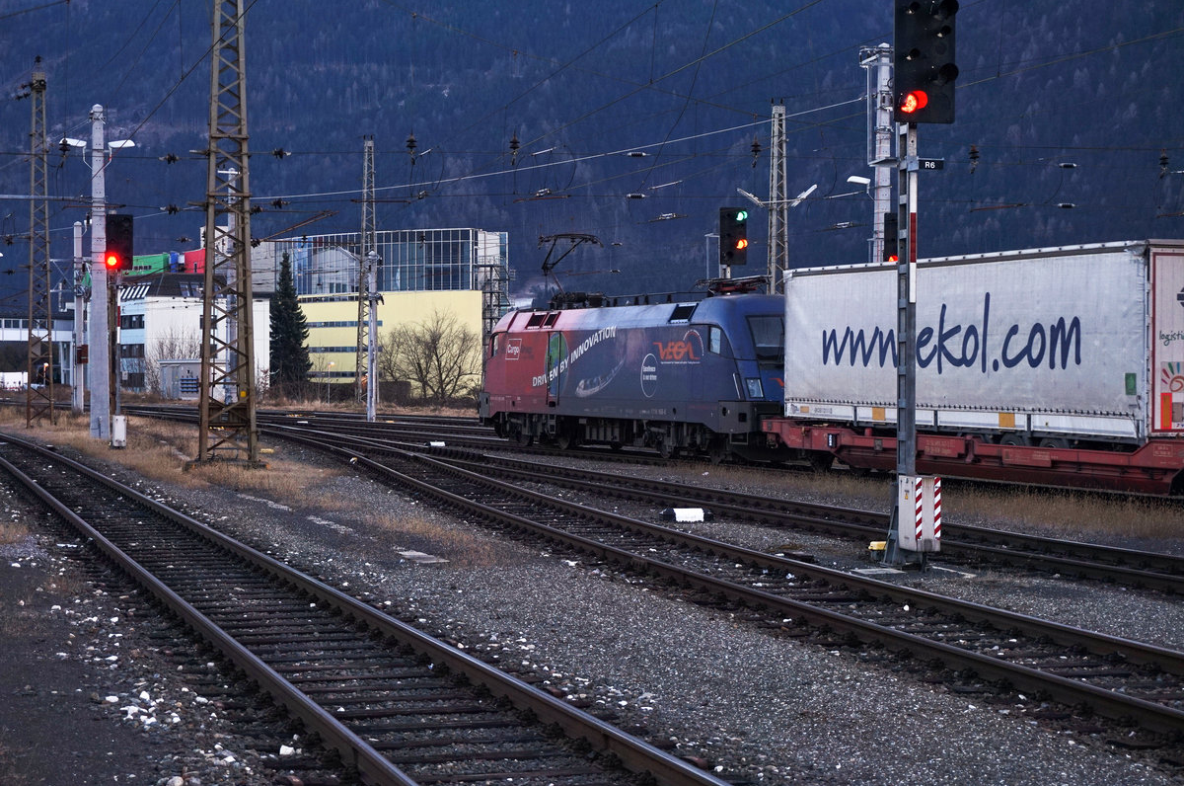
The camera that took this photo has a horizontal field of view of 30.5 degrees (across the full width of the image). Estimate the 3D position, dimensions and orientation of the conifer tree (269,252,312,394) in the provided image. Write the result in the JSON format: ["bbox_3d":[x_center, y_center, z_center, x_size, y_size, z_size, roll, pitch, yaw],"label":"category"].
[{"bbox_3d":[-24.183,-5.502,174.000,3.600,11.600,3.600,0,1,-8],"label":"conifer tree"}]

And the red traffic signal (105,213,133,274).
[{"bbox_3d":[-13.560,-4.287,62.200,0.800,1.700,0.400,0,1,-16],"label":"red traffic signal"}]

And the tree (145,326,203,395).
[{"bbox_3d":[-34.762,-2.580,180.000,4.800,5.600,4.400,0,1,-11],"label":"tree"}]

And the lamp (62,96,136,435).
[{"bbox_3d":[-16.053,-3.865,70.500,2.400,10.950,0.700,0,1,-15],"label":"lamp"}]

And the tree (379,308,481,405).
[{"bbox_3d":[-11.157,-2.627,150.000,7.200,6.600,6.300,0,1,-4],"label":"tree"}]

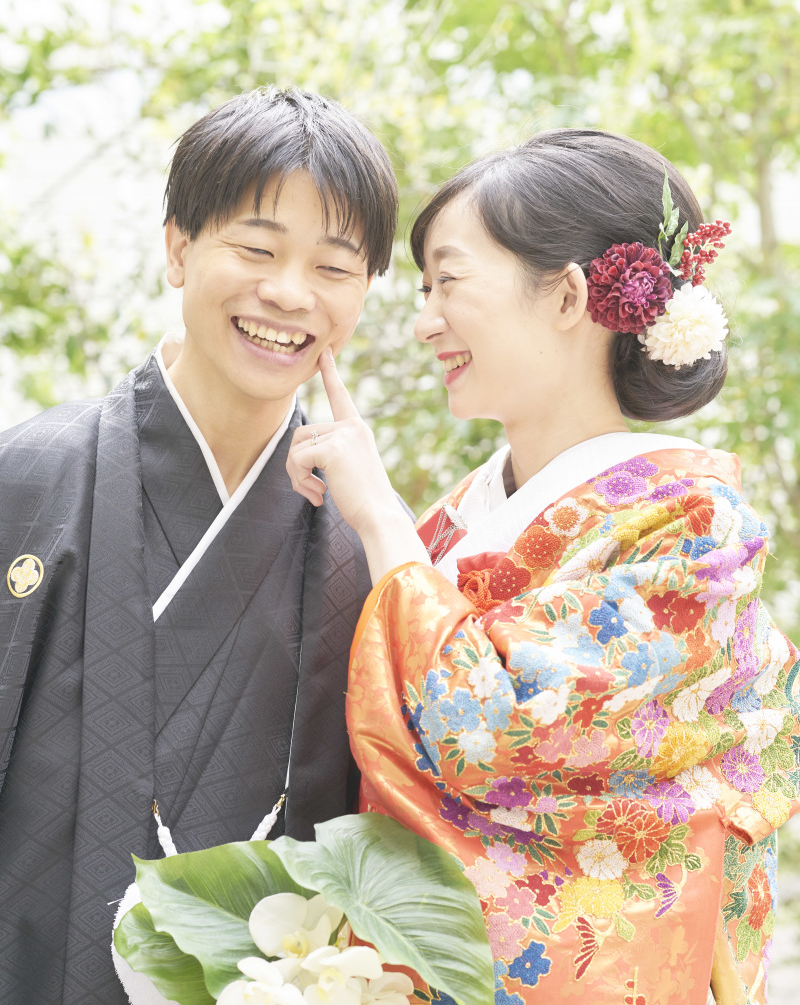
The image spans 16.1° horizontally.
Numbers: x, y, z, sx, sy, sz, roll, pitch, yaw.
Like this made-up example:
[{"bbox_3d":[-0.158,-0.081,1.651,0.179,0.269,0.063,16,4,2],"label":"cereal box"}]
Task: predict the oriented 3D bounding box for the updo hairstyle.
[{"bbox_3d":[0.137,-0.186,2.320,0.252,0.238,0.185,-1,2,-18],"label":"updo hairstyle"}]

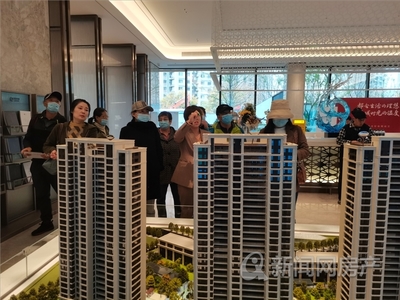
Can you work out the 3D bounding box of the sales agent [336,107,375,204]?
[{"bbox_3d":[2.640,0.106,5.016,0.550,1.602,0.400,2,6,13],"label":"sales agent"}]

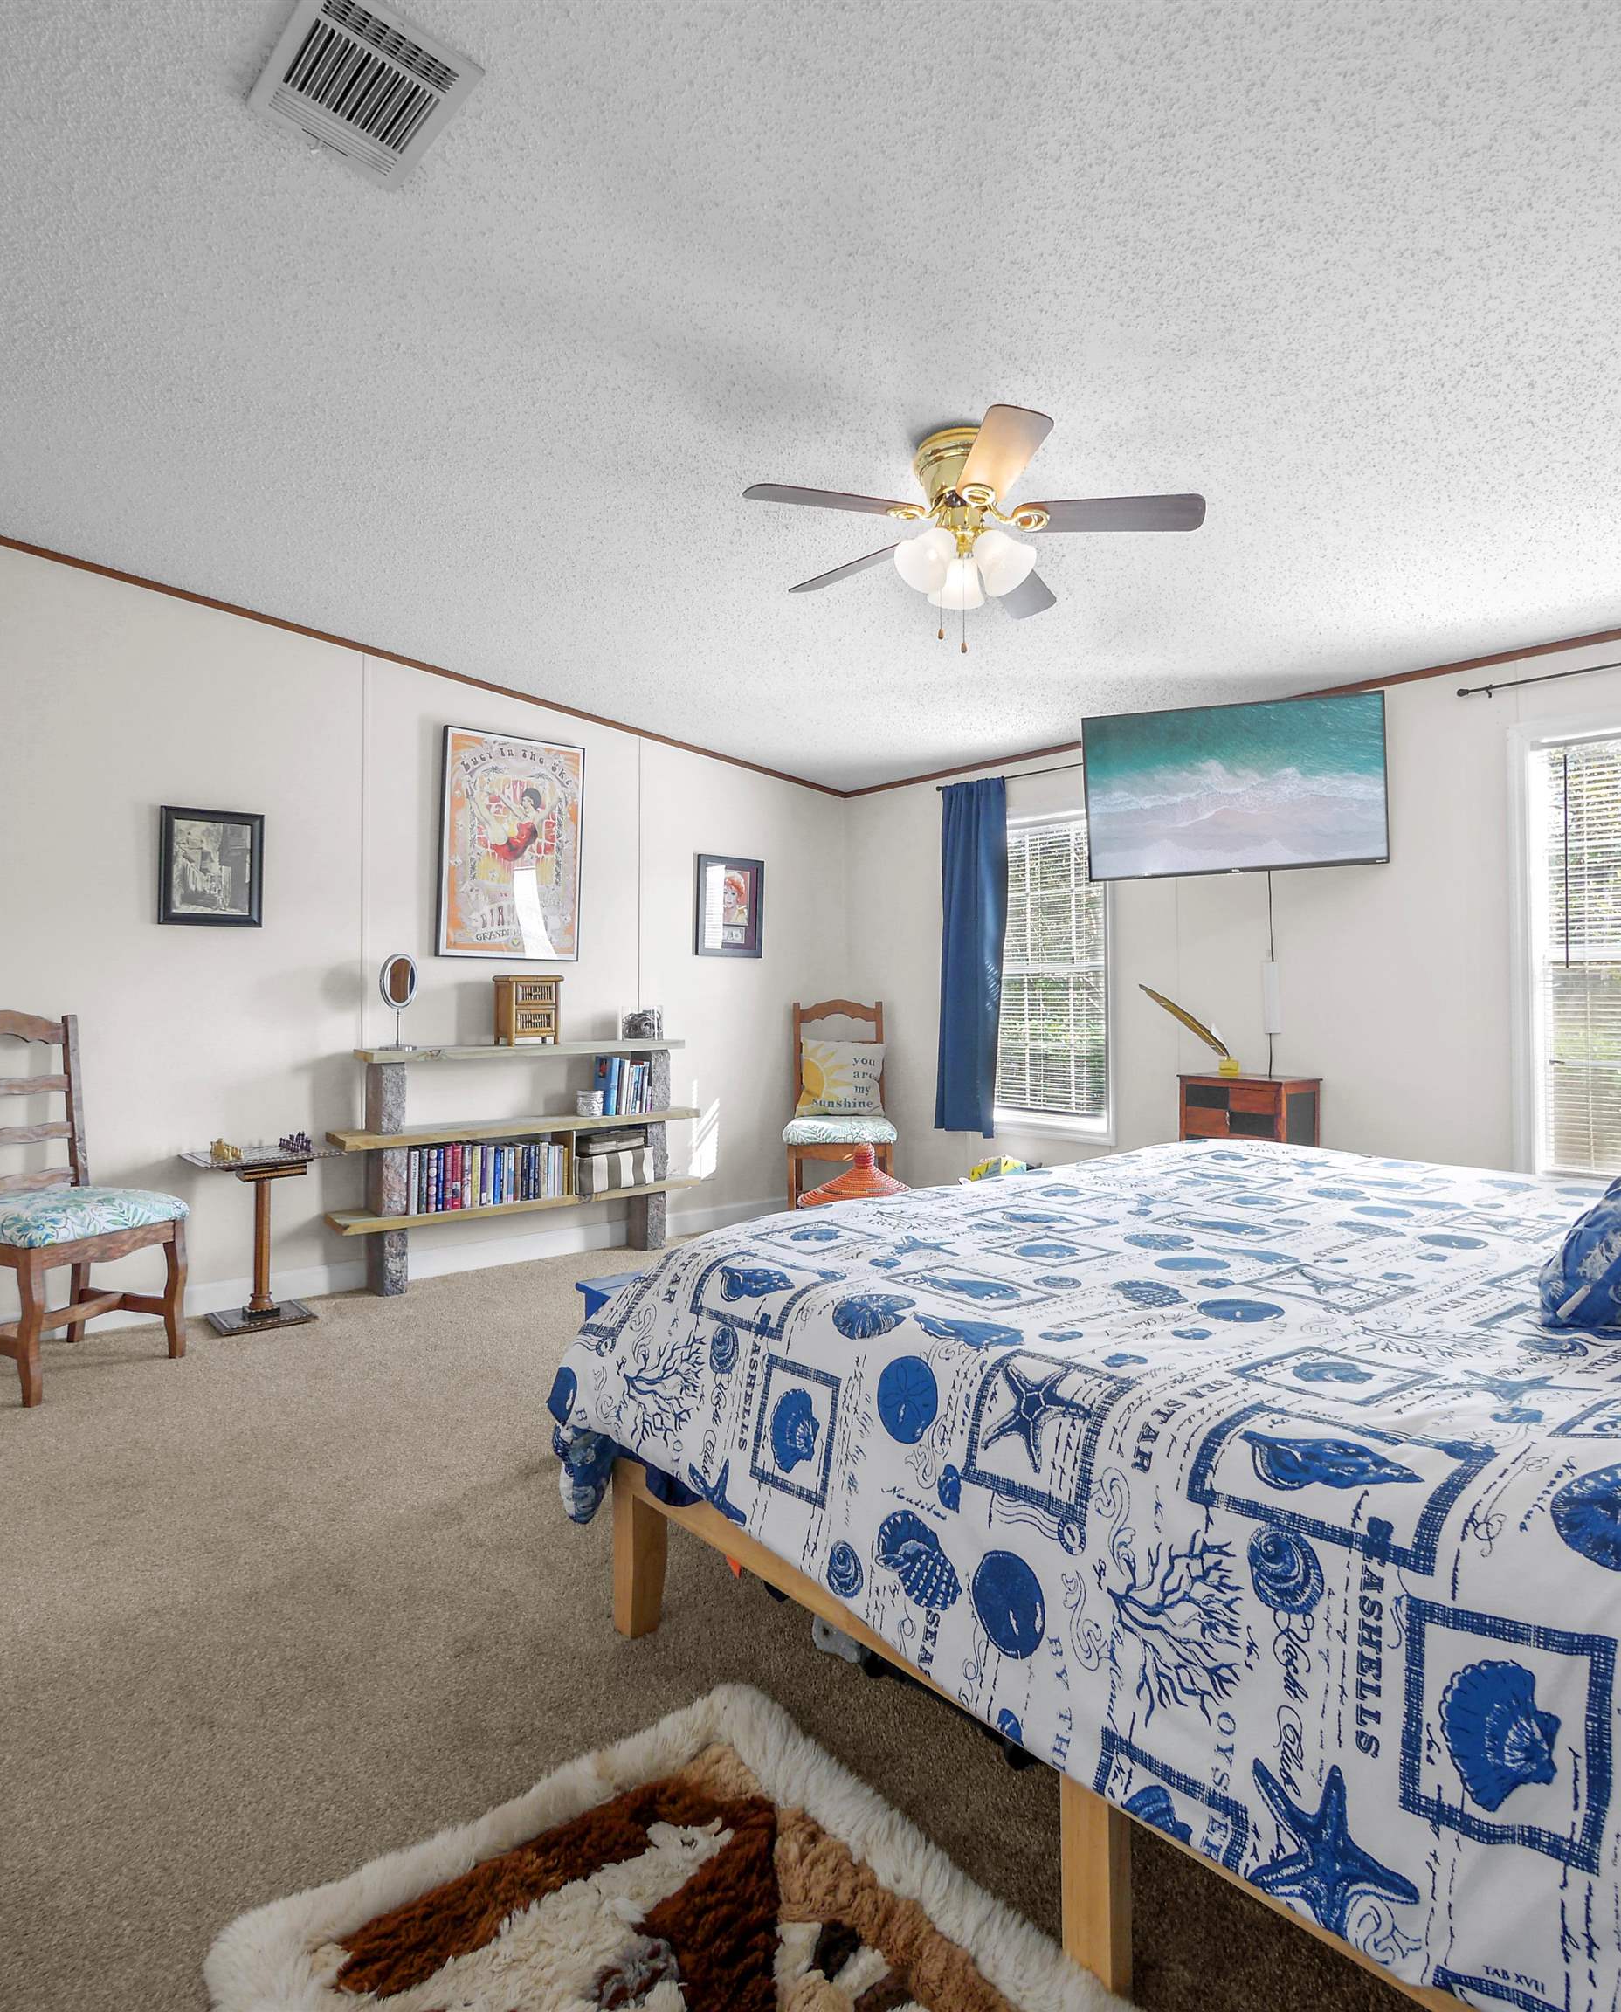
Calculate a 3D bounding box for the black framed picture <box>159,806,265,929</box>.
[{"bbox_3d":[-2.127,-0.488,3.865,0.328,0.411,0.025,0,0,-42],"label":"black framed picture"}]

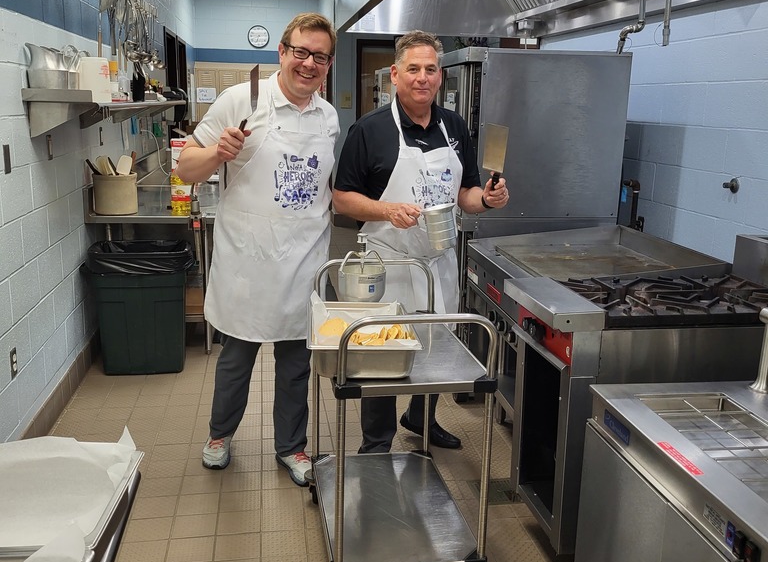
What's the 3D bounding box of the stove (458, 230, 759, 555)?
[{"bbox_3d":[0.858,0.325,3.113,0.920,1.020,1.380,-1,13,-9],"label":"stove"}]

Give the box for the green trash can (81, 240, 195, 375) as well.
[{"bbox_3d":[-1.358,0.148,4.378,0.575,0.700,0.430,-1,13,-9],"label":"green trash can"}]

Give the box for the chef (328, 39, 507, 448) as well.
[{"bbox_3d":[0.135,-0.103,3.199,0.670,1.785,0.480,-3,14,-17],"label":"chef"}]

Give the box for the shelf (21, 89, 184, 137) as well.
[{"bbox_3d":[-1.709,-1.175,5.258,0.290,0.205,4.030,-1,13,-9],"label":"shelf"}]

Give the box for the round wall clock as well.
[{"bbox_3d":[-1.839,-3.571,11.295,0.325,0.325,0.050,-1,13,-9],"label":"round wall clock"}]

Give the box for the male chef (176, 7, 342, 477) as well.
[{"bbox_3d":[-0.496,-0.111,3.087,0.620,1.825,0.460,-4,14,-20],"label":"male chef"}]

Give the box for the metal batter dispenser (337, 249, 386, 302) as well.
[{"bbox_3d":[-0.075,-0.003,2.706,0.172,0.225,0.170,-1,13,-9],"label":"metal batter dispenser"}]

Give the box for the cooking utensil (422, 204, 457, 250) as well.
[{"bbox_3d":[0.212,-0.201,2.929,0.140,0.160,0.130,-12,15,-6],"label":"cooking utensil"}]

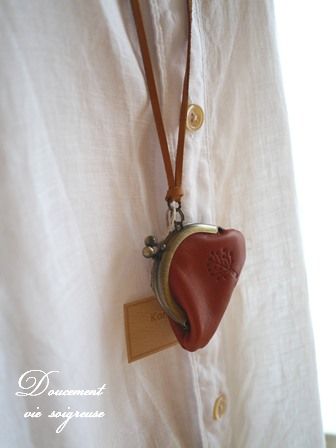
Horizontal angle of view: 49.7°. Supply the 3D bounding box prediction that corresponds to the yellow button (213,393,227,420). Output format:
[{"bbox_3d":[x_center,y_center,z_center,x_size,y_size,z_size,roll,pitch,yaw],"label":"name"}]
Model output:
[{"bbox_3d":[0.025,0.092,0.183,0.003,0.013,0.013,9,7,32],"label":"yellow button"}]

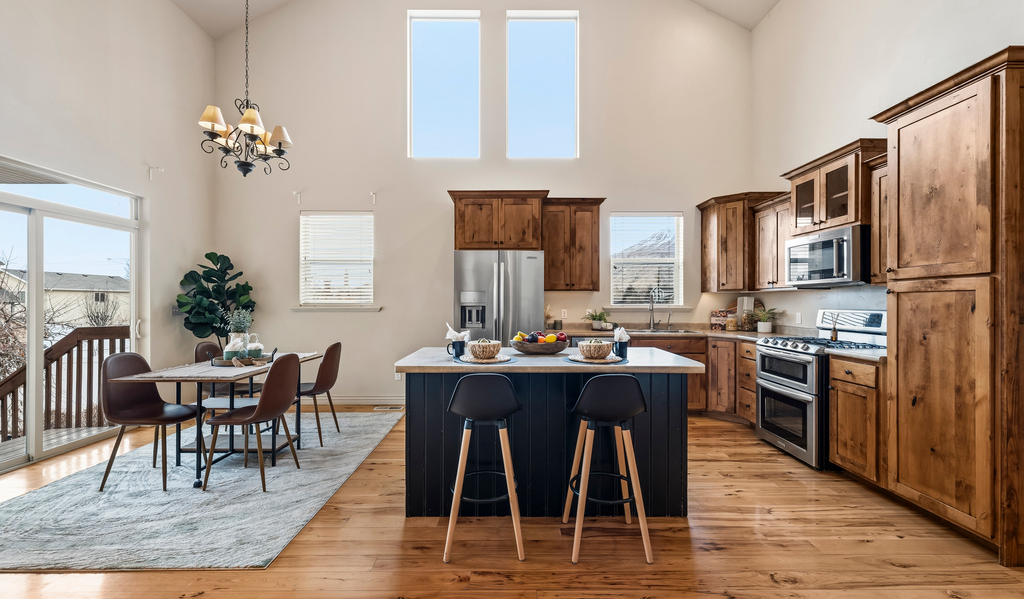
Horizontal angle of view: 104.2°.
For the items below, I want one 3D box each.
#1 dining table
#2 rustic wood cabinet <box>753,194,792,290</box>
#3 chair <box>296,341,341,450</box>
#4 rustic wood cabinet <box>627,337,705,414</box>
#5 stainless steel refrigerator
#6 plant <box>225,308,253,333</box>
[{"bbox_3d":[-2.318,0.926,3.330,0.850,0.750,1.240,0,0,0],"label":"dining table"},{"bbox_3d":[2.780,-0.540,4.020,0.370,0.910,0.560,0,0,0],"label":"rustic wood cabinet"},{"bbox_3d":[-1.830,0.846,3.659,0.550,0.900,0.460,0,0,0],"label":"chair"},{"bbox_3d":[1.685,0.854,4.618,0.860,0.870,0.620,0,0,0],"label":"rustic wood cabinet"},{"bbox_3d":[-0.126,0.400,4.400,0.910,1.780,0.810,0,0,-1],"label":"stainless steel refrigerator"},{"bbox_3d":[-2.360,0.185,3.440,0.240,0.210,0.220,0,0,-1],"label":"plant"}]

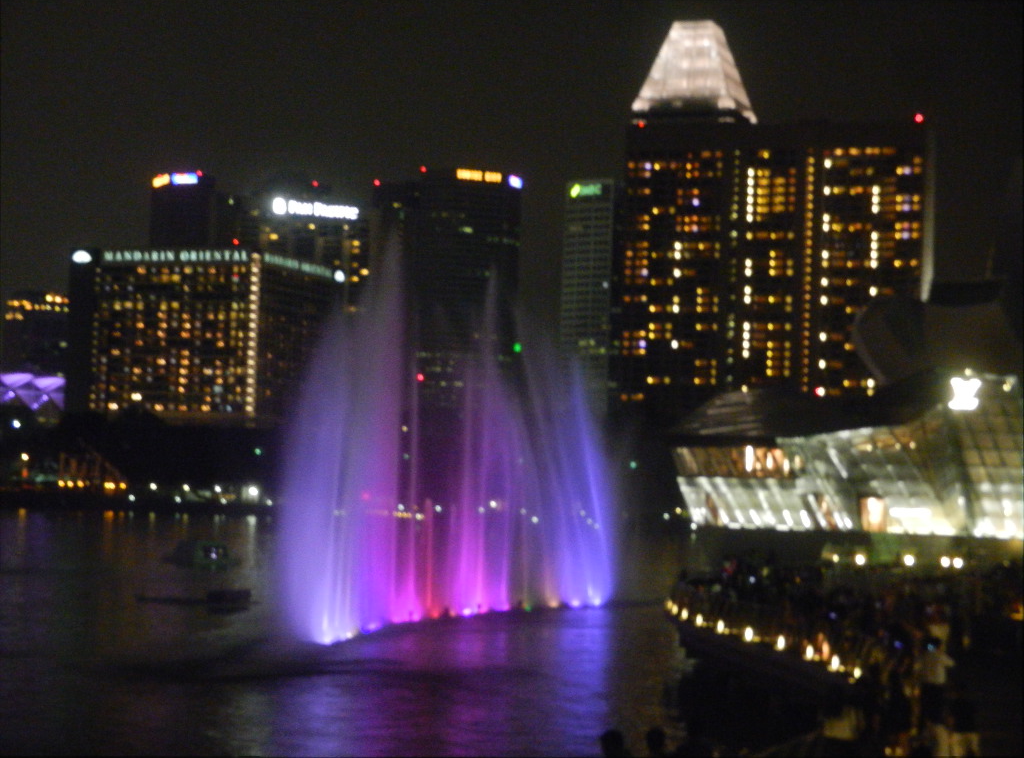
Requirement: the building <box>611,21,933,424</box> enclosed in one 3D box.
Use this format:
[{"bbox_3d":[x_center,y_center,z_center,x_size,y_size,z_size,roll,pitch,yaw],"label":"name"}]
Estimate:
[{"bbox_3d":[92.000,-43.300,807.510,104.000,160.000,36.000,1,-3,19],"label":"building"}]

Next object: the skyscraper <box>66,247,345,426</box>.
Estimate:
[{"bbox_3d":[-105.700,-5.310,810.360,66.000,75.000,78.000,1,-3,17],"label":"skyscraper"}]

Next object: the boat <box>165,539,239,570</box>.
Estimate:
[{"bbox_3d":[-32.030,18.100,238.000,7.600,2.800,2.900,2,-3,-16],"label":"boat"}]

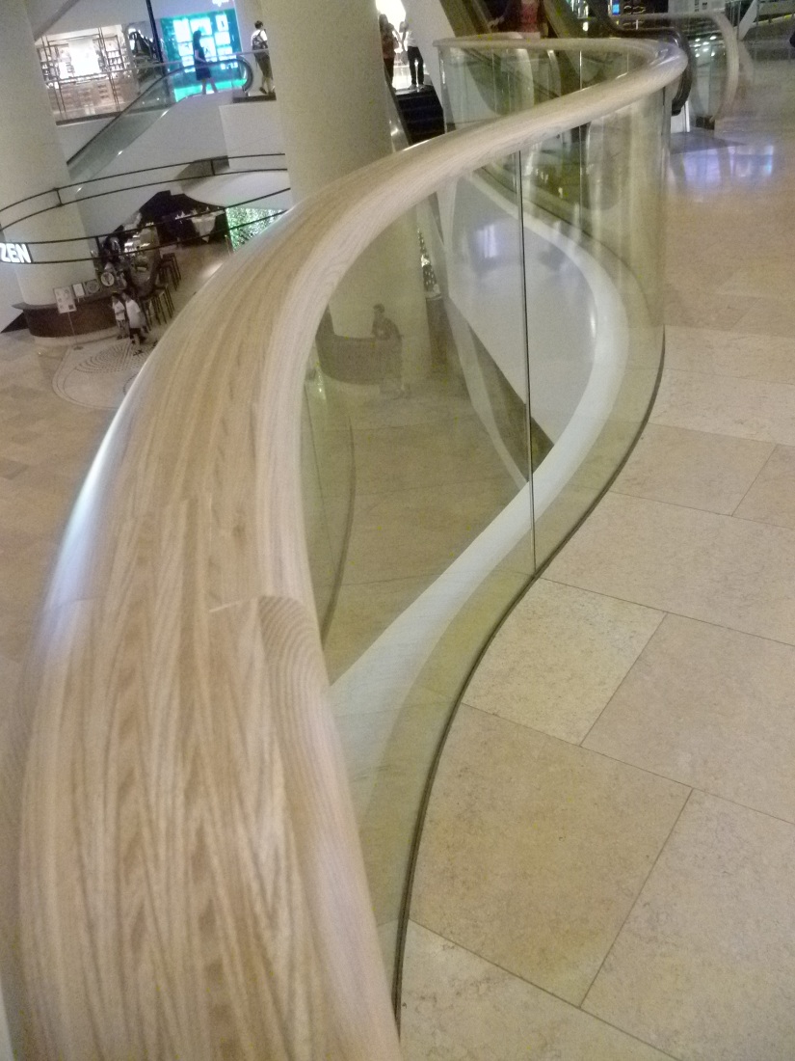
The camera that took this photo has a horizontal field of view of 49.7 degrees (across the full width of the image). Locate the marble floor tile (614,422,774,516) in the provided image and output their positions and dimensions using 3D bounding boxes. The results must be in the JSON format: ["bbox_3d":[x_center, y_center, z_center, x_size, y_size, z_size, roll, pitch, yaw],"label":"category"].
[{"bbox_3d":[1.037,-0.228,3.116,0.510,0.020,0.570,15,37,32],"label":"marble floor tile"}]

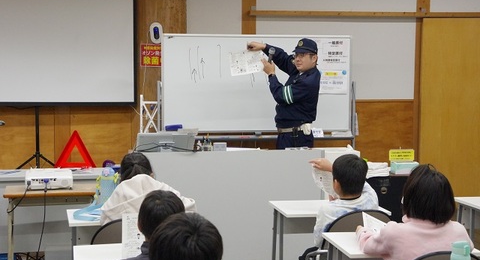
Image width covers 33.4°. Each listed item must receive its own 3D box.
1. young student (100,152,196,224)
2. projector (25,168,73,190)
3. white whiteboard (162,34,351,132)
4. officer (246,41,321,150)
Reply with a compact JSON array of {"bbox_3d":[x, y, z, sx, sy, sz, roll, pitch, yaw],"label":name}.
[{"bbox_3d":[-0.491,0.682,4.250,0.500,1.090,0.660,-1,5,-11],"label":"young student"},{"bbox_3d":[-1.240,0.318,5.200,0.305,0.095,0.250,-1,5,-10],"label":"projector"},{"bbox_3d":[0.172,-0.437,7.523,1.810,0.912,0.060,-1,5,-9],"label":"white whiteboard"},{"bbox_3d":[0.384,0.109,6.900,0.600,1.750,0.520,-2,6,-24],"label":"officer"}]

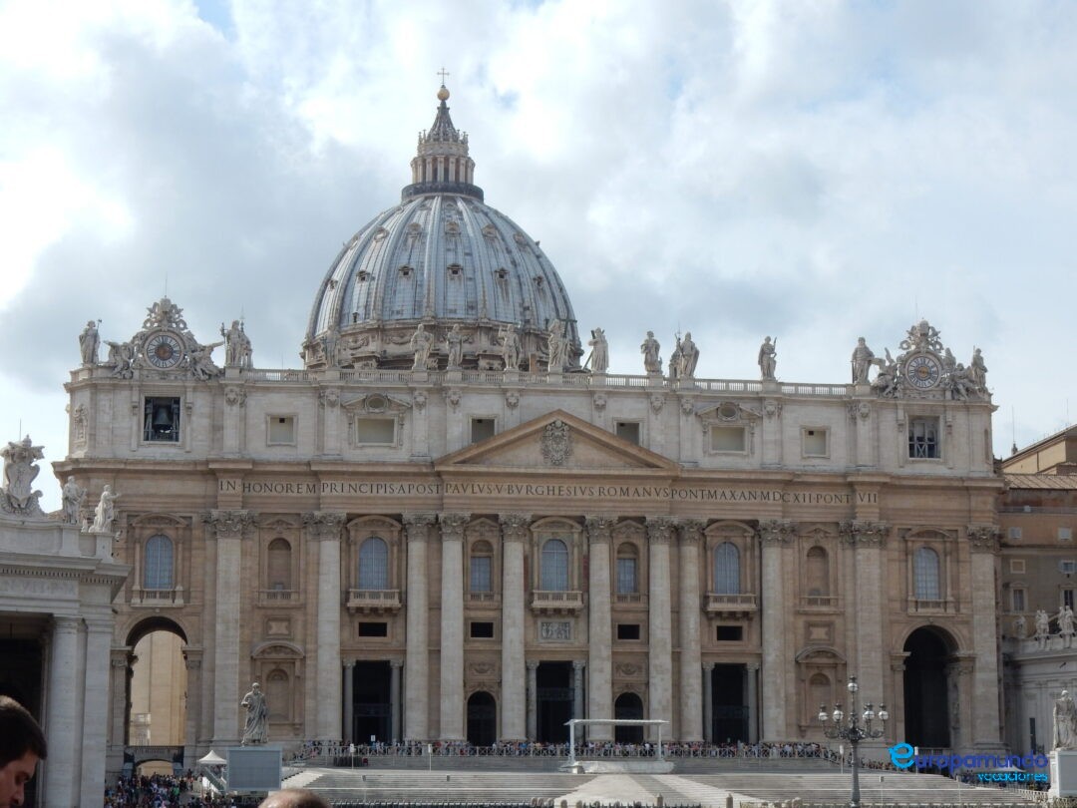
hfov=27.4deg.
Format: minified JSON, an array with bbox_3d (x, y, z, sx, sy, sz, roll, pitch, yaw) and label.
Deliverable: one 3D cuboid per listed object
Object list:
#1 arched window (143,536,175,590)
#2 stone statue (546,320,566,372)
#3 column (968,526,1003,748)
[{"bbox_3d":[-45.951,19.135,267.518,3.571,6.532,0.600,1,-10,-9],"label":"arched window"},{"bbox_3d":[2.334,-7.386,279.440,2.300,6.300,1.800,1,-10,-9],"label":"stone statue"},{"bbox_3d":[55.670,28.980,274.970,4.430,27.720,2.000,1,-10,-9],"label":"column"}]

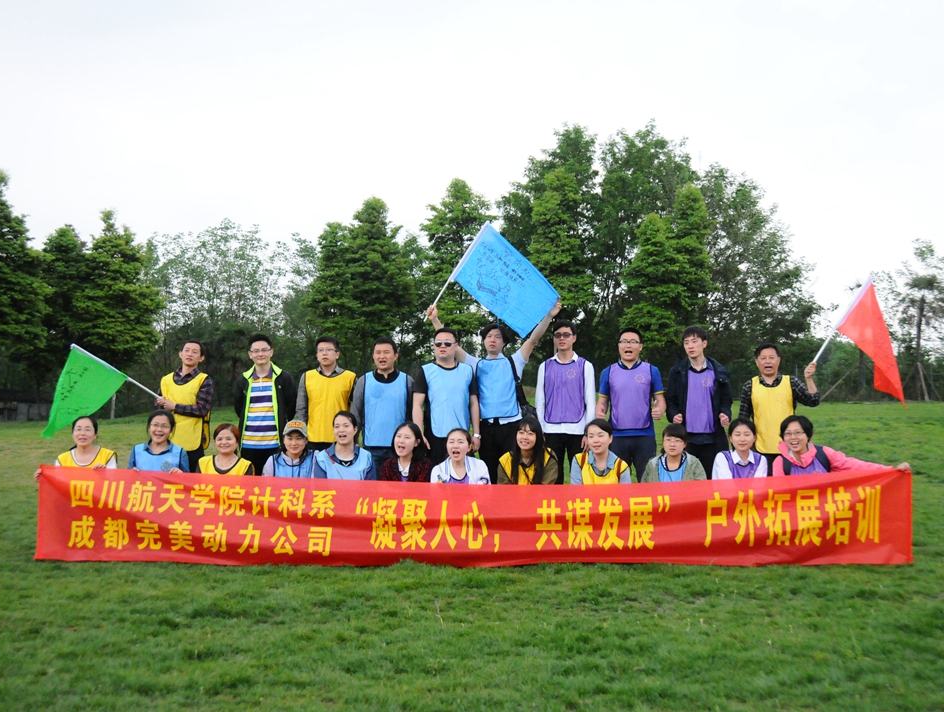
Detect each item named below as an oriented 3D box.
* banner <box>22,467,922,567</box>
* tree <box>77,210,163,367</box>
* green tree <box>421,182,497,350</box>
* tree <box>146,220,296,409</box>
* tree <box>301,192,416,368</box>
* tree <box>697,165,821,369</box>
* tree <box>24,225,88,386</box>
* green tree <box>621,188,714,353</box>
[{"bbox_3d":[0.014,1.153,7.050,6.300,0.700,0.220,0,0,0],"label":"banner"},{"bbox_3d":[-8.570,-1.030,24.000,2.100,5.060,2.100,0,0,0],"label":"tree"},{"bbox_3d":[-0.290,-1.580,25.000,2.140,5.880,2.140,0,0,0],"label":"green tree"},{"bbox_3d":[-7.980,-1.370,31.000,4.860,5.940,4.860,0,0,0],"label":"tree"},{"bbox_3d":[-2.850,-1.340,25.000,2.930,5.450,2.930,0,0,0],"label":"tree"},{"bbox_3d":[8.260,-2.110,29.000,4.140,7.090,4.140,0,0,0],"label":"tree"},{"bbox_3d":[-10.980,-0.940,26.000,1.850,5.090,1.850,0,0,0],"label":"tree"},{"bbox_3d":[4.780,-1.410,24.000,2.400,5.380,2.400,0,0,0],"label":"green tree"}]

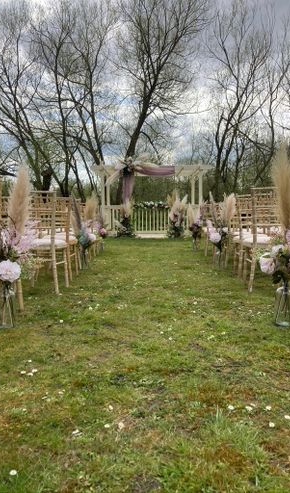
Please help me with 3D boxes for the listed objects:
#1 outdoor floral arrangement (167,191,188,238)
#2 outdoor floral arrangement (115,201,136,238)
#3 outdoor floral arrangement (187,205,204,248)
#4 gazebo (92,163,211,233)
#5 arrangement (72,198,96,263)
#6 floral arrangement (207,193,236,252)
[{"bbox_3d":[1.010,-0.994,12.300,0.663,1.495,0.580,0,4,0],"label":"outdoor floral arrangement"},{"bbox_3d":[-0.594,-0.856,12.300,0.663,1.156,0.580,0,4,0],"label":"outdoor floral arrangement"},{"bbox_3d":[0.975,-0.386,7.700,0.347,0.907,0.340,0,4,0],"label":"outdoor floral arrangement"},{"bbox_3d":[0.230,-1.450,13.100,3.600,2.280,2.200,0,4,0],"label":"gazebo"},{"bbox_3d":[-0.783,-0.185,5.100,0.326,0.882,0.340,0,4,0],"label":"arrangement"},{"bbox_3d":[0.978,-0.281,5.100,0.384,0.818,0.360,0,4,0],"label":"floral arrangement"}]

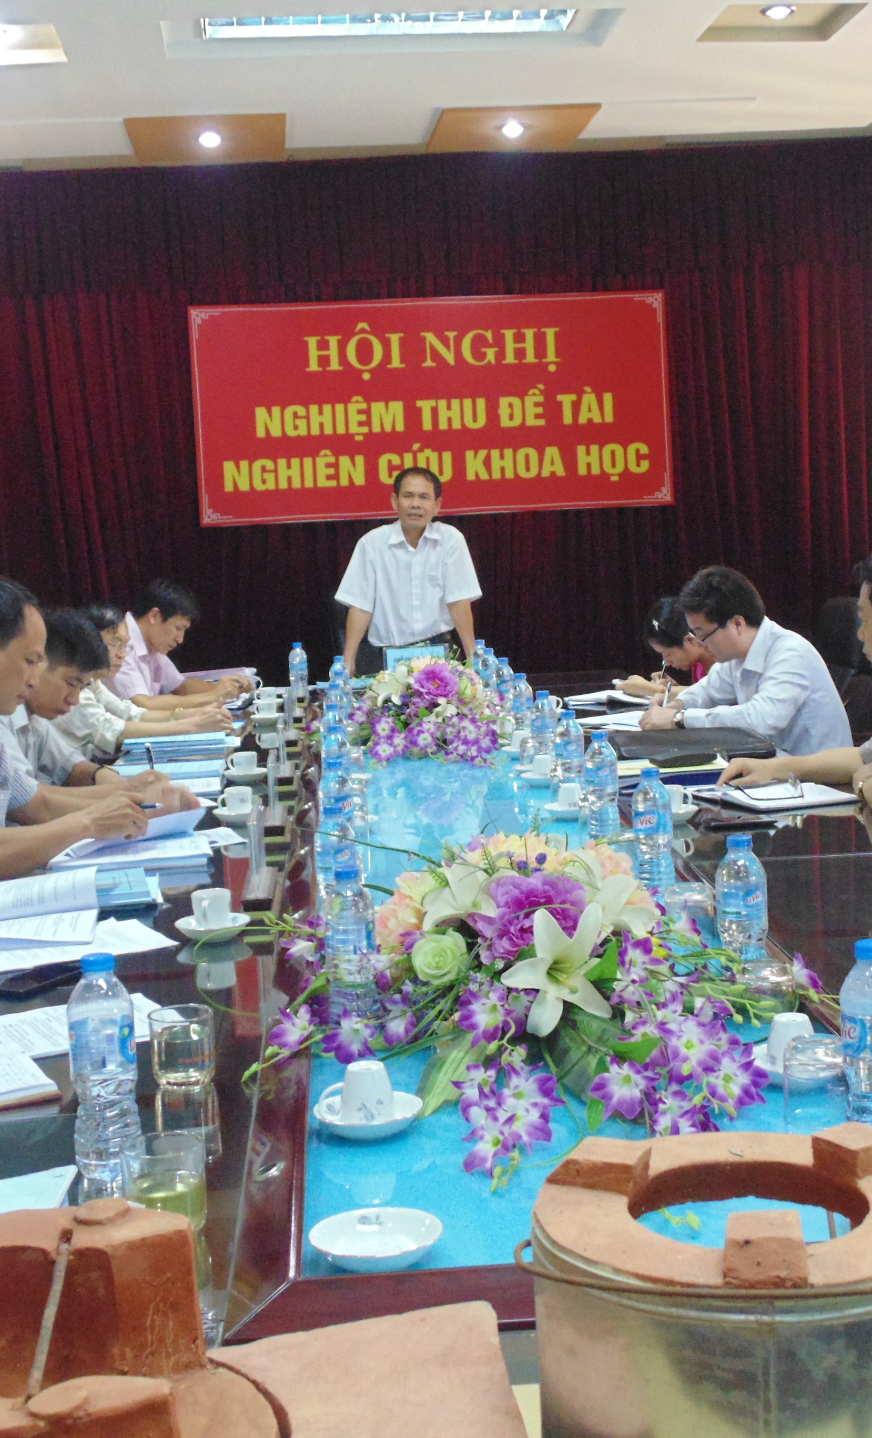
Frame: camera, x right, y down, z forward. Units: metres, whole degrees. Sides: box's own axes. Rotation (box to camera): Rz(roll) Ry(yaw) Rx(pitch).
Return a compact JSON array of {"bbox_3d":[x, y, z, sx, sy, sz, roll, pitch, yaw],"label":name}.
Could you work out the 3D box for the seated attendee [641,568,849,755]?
[{"bbox_3d":[0.836,0.174,4.962,0.600,1.180,0.500,-3,7,-3],"label":"seated attendee"}]

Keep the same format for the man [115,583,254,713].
[{"bbox_3d":[-0.901,0.125,6.093,0.640,1.160,0.520,-3,7,-3],"label":"man"}]

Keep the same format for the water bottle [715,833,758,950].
[{"bbox_3d":[0.394,0.258,2.422,0.065,0.213,0.065,-3,6,-3],"label":"water bottle"}]

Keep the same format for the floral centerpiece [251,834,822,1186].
[{"bbox_3d":[0.118,0.269,2.086,0.610,0.270,0.540,-3,7,-3],"label":"floral centerpiece"}]

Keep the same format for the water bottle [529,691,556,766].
[{"bbox_3d":[0.274,0.040,4.747,0.065,0.213,0.065,-3,6,-3],"label":"water bottle"}]

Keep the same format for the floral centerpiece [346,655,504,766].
[{"bbox_3d":[-0.031,-0.021,5.027,0.460,0.290,0.450,-3,6,-3],"label":"floral centerpiece"}]

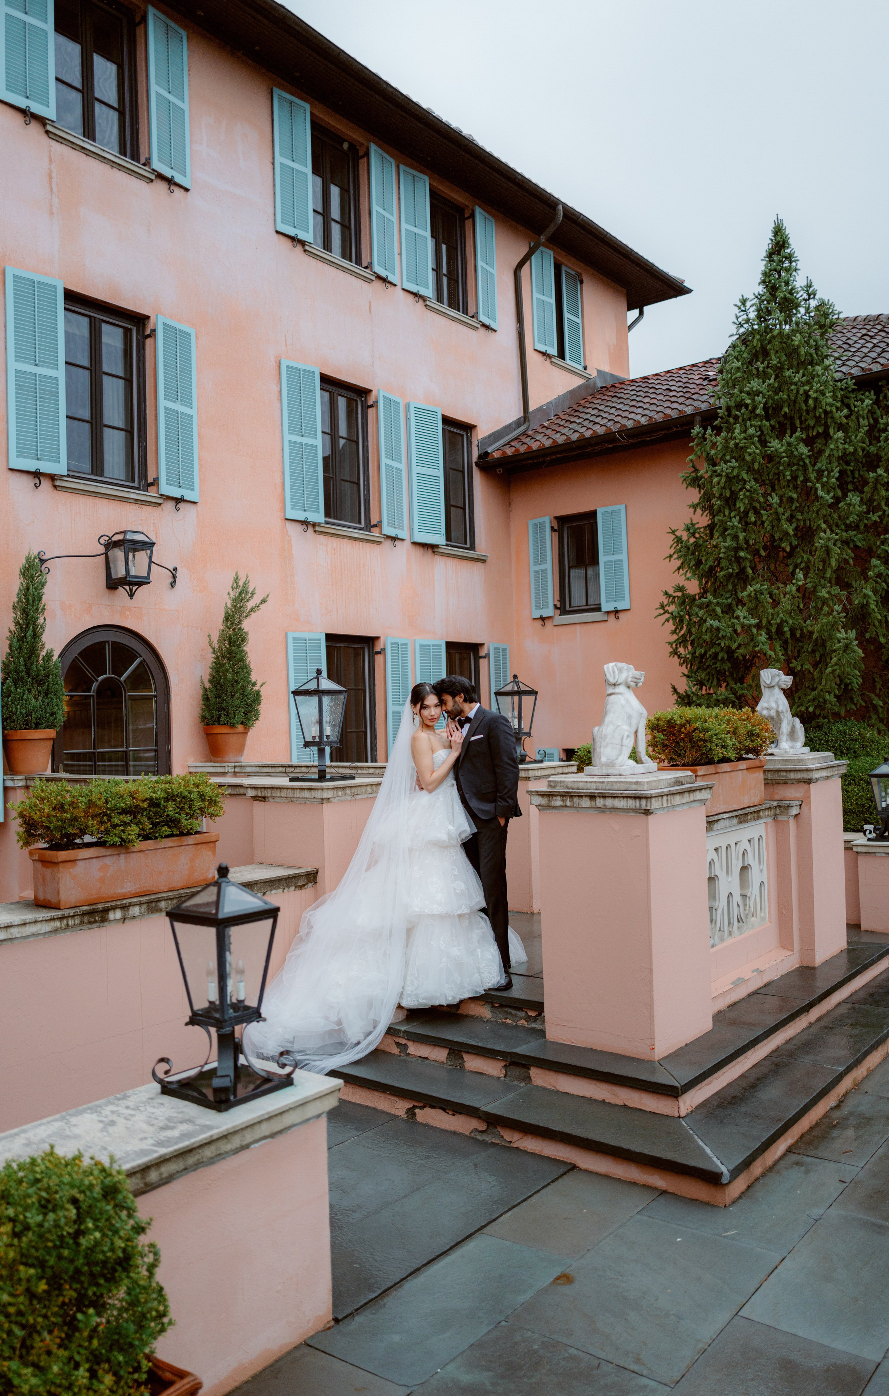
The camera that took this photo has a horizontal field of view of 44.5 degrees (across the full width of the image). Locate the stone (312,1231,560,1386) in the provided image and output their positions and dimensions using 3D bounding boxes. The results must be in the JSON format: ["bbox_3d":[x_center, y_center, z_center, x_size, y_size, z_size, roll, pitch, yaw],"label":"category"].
[{"bbox_3d":[0.033,2.071,3.693,0.415,0.040,0.915,-2,-1,38],"label":"stone"}]

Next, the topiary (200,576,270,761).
[{"bbox_3d":[-2.079,-0.302,10.750,0.600,1.870,0.620,-2,-1,0],"label":"topiary"}]

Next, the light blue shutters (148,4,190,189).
[{"bbox_3d":[-2.769,-6.039,10.951,0.050,1.630,0.520,-2,-1,31],"label":"light blue shutters"}]

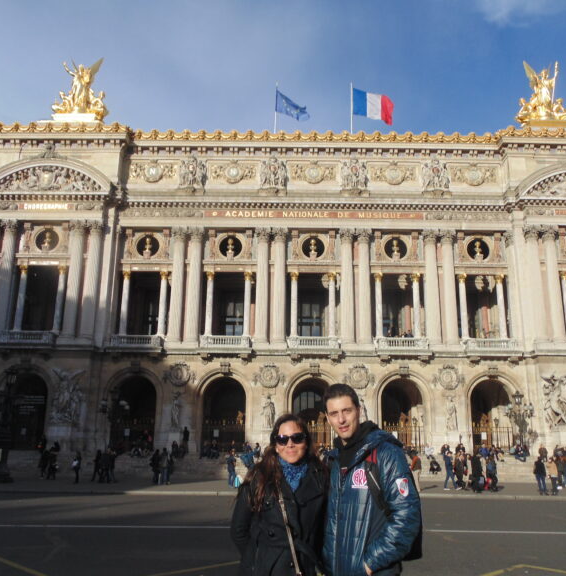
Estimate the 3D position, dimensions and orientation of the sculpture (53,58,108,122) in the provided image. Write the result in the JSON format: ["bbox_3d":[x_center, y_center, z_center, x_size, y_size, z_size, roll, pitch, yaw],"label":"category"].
[{"bbox_3d":[-20.369,-19.571,60.339,4.900,7.700,3.600,1,-15,0],"label":"sculpture"}]

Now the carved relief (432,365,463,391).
[{"bbox_3d":[13.424,7.308,48.879,2.600,2.107,0.400,1,-14,1],"label":"carved relief"}]

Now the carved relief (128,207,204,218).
[{"bbox_3d":[-10.243,-6.554,51.951,6.674,1.044,0.300,1,-14,0],"label":"carved relief"}]

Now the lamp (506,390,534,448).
[{"bbox_3d":[18.305,10.345,46.454,2.000,4.500,2.000,1,-15,0],"label":"lamp"}]

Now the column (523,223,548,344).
[{"bbox_3d":[21.146,-0.514,49.797,1.220,10.009,1.220,1,-14,0],"label":"column"}]

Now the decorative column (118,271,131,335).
[{"bbox_3d":[-14.007,1.284,52.987,0.720,5.684,0.720,1,-15,0],"label":"decorative column"}]

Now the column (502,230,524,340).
[{"bbox_3d":[19.662,-0.195,50.950,1.200,9.744,1.150,1,-14,0],"label":"column"}]

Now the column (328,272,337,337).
[{"bbox_3d":[4.301,1.432,51.844,0.740,5.769,0.740,1,-14,1],"label":"column"}]

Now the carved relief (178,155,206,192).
[{"bbox_3d":[-8.476,-10.598,55.491,2.544,3.673,0.900,1,-15,1],"label":"carved relief"}]

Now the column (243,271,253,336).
[{"bbox_3d":[-3.192,1.391,53.586,0.743,5.966,0.743,1,-15,1],"label":"column"}]

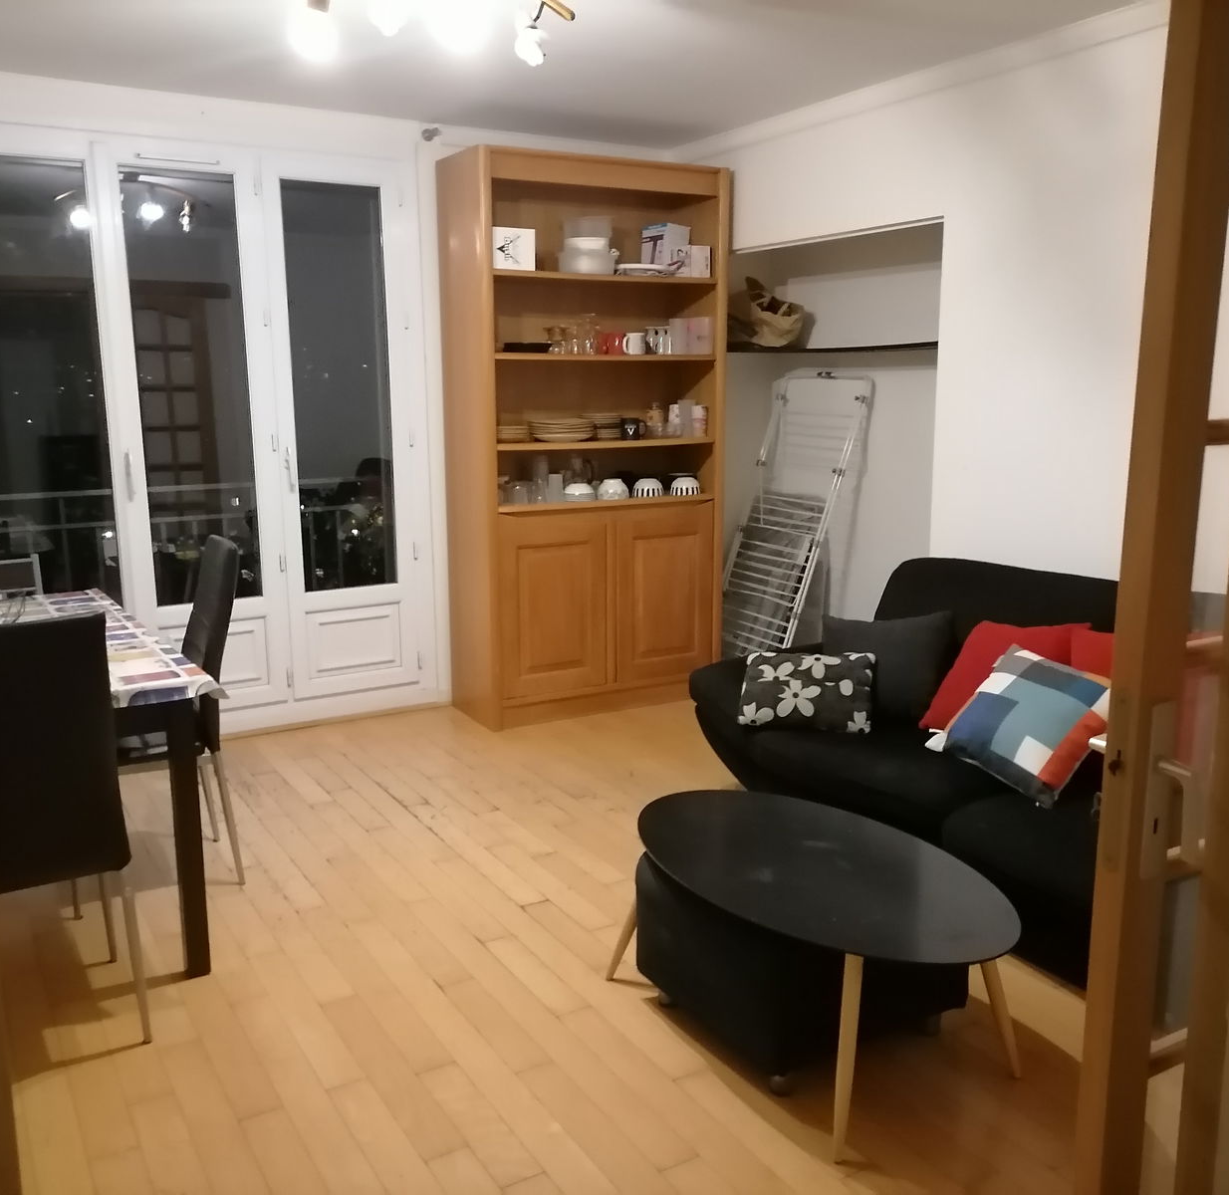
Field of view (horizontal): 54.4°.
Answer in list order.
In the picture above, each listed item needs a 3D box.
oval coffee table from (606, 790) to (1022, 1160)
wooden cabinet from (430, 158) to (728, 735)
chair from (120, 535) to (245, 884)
[{"bbox_3d":[0.420,0.765,2.643,0.586,0.382,1.051,-7,12,-30],"label":"oval coffee table"},{"bbox_3d":[-0.125,-0.679,5.287,1.180,2.328,0.478,-7,12,-30],"label":"wooden cabinet"},{"bbox_3d":[-1.359,0.340,3.450,0.531,0.983,0.407,-7,12,-30],"label":"chair"}]

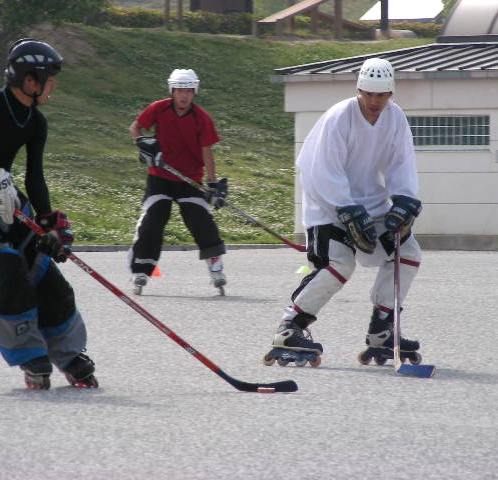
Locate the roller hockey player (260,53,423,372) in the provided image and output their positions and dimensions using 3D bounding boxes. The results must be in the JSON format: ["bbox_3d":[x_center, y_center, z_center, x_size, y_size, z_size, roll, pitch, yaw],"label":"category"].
[{"bbox_3d":[0.488,-0.137,25.700,0.700,1.600,0.680,-1,1,-30],"label":"roller hockey player"}]

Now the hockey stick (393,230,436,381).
[{"bbox_3d":[0.870,0.296,25.830,0.272,0.060,1.451,-29,31,22],"label":"hockey stick"}]

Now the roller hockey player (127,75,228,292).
[{"bbox_3d":[-0.525,-0.425,36.800,0.750,1.690,0.520,0,1,-5],"label":"roller hockey player"}]

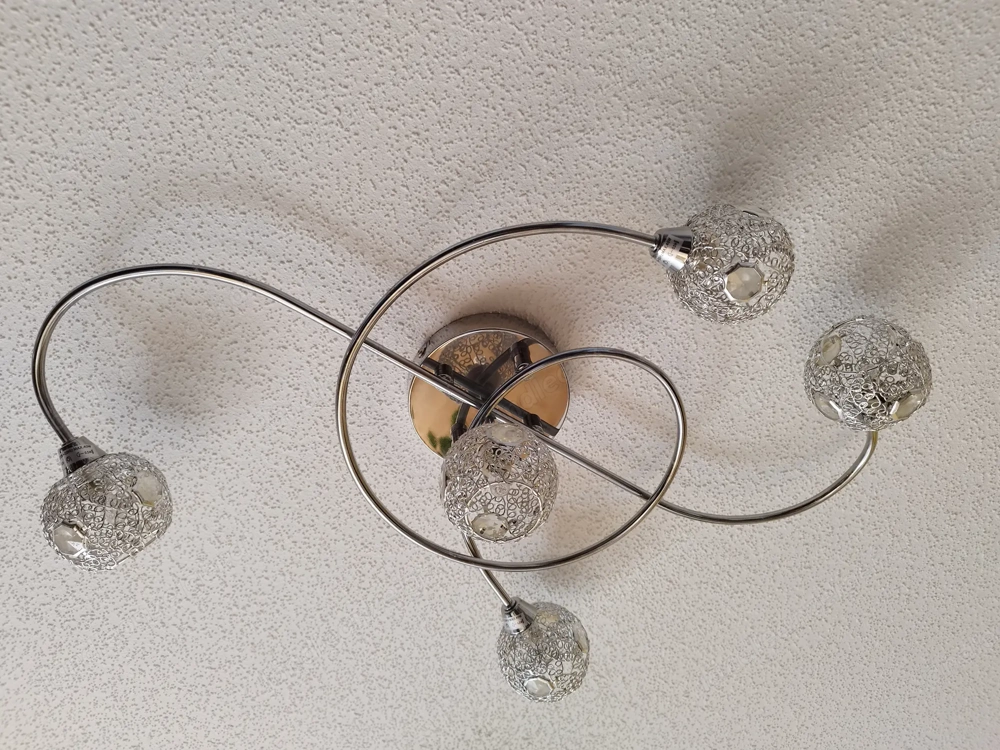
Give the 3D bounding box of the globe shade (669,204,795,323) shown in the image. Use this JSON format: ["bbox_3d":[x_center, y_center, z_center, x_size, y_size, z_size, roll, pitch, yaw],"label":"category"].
[{"bbox_3d":[0.185,-0.091,0.565,0.086,0.094,0.096,15,-67,-12],"label":"globe shade"}]

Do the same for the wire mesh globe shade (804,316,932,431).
[{"bbox_3d":[0.312,0.000,0.590,0.096,0.094,0.086,-36,-66,11],"label":"wire mesh globe shade"}]

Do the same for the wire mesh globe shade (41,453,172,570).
[{"bbox_3d":[-0.328,0.111,0.579,0.096,0.094,0.086,-34,-66,11],"label":"wire mesh globe shade"}]

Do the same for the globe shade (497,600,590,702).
[{"bbox_3d":[0.043,0.278,0.706,0.096,0.094,0.086,-26,-65,7],"label":"globe shade"}]

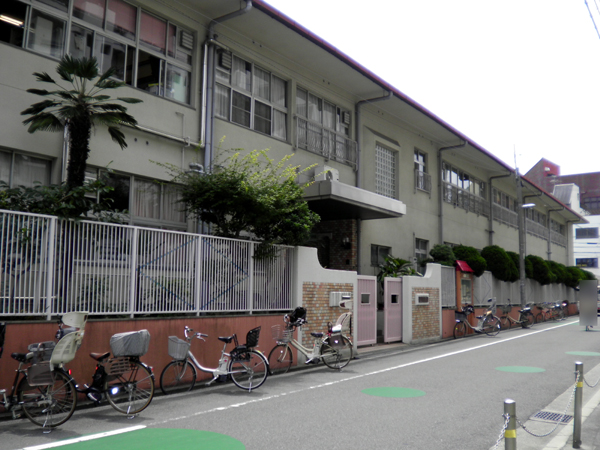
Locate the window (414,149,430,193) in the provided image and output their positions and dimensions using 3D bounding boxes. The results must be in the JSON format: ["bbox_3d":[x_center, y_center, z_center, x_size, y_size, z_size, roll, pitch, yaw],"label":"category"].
[{"bbox_3d":[4.824,-2.116,23.956,0.150,1.600,1.420,-4,-8,34],"label":"window"}]

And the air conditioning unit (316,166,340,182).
[{"bbox_3d":[0.751,-1.268,16.730,0.300,0.570,0.800,-3,-7,33],"label":"air conditioning unit"}]

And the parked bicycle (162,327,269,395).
[{"bbox_3d":[-1.296,2.070,9.427,1.680,1.050,0.580,2,-7,-10],"label":"parked bicycle"}]

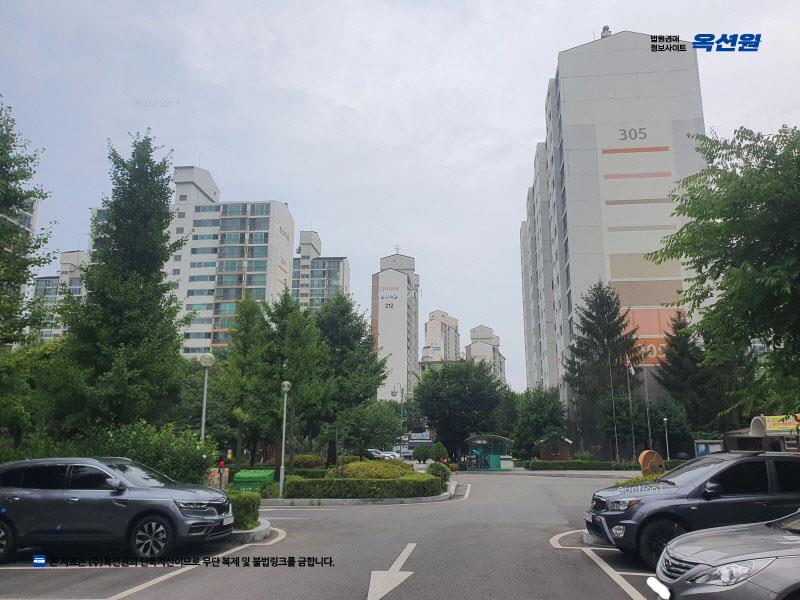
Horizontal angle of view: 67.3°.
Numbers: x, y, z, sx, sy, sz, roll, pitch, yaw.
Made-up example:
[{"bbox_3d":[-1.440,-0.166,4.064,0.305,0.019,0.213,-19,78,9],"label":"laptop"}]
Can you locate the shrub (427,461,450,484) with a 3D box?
[{"bbox_3d":[1.711,7.556,26.111,1.000,0.998,1.000,0,-13,0],"label":"shrub"}]

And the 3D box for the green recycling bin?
[{"bbox_3d":[-5.049,6.405,21.098,1.380,0.875,0.850,0,-13,2],"label":"green recycling bin"}]

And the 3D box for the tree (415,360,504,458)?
[{"bbox_3d":[4.833,9.244,48.708,7.320,8.720,7.320,-1,-14,6],"label":"tree"}]

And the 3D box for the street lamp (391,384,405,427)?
[{"bbox_3d":[-0.229,11.027,52.893,1.250,7.140,0.500,1,-14,0],"label":"street lamp"}]

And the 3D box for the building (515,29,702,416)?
[{"bbox_3d":[26.320,-0.796,82.424,14.600,44.600,50.000,-1,-14,6],"label":"building"}]

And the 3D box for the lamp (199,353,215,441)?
[{"bbox_3d":[-4.850,3.258,14.641,0.360,3.954,0.360,0,-13,0],"label":"lamp"}]

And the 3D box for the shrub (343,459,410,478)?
[{"bbox_3d":[-0.823,6.529,22.389,2.720,1.020,2.200,-1,-14,6],"label":"shrub"}]

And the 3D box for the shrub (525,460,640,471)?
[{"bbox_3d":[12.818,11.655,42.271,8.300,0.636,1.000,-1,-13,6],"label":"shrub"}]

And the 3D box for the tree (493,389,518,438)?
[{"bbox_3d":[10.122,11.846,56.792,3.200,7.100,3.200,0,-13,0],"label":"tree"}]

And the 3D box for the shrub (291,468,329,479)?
[{"bbox_3d":[-4.095,8.090,27.572,1.750,0.647,0.800,0,-13,0],"label":"shrub"}]

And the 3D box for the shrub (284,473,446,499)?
[{"bbox_3d":[-1.257,6.582,21.374,5.500,0.660,2.400,1,-13,-2],"label":"shrub"}]

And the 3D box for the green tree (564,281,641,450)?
[{"bbox_3d":[16.465,5.788,48.679,5.700,15.057,5.700,0,-13,0],"label":"green tree"}]

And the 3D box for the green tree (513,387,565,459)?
[{"bbox_3d":[12.101,11.122,52.384,4.550,6.950,4.550,-1,-14,6],"label":"green tree"}]

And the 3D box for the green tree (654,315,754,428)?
[{"bbox_3d":[24.076,7.292,48.714,6.830,12.870,6.830,-1,-14,6],"label":"green tree"}]

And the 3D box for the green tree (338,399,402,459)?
[{"bbox_3d":[-1.369,6.641,28.431,3.000,3.869,3.000,0,-13,0],"label":"green tree"}]

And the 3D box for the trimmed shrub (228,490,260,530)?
[{"bbox_3d":[-3.542,4.322,12.422,1.300,0.640,1.200,-1,-14,6],"label":"trimmed shrub"}]

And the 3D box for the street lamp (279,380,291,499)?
[{"bbox_3d":[-3.938,4.709,20.430,0.360,3.857,0.360,0,-13,0],"label":"street lamp"}]

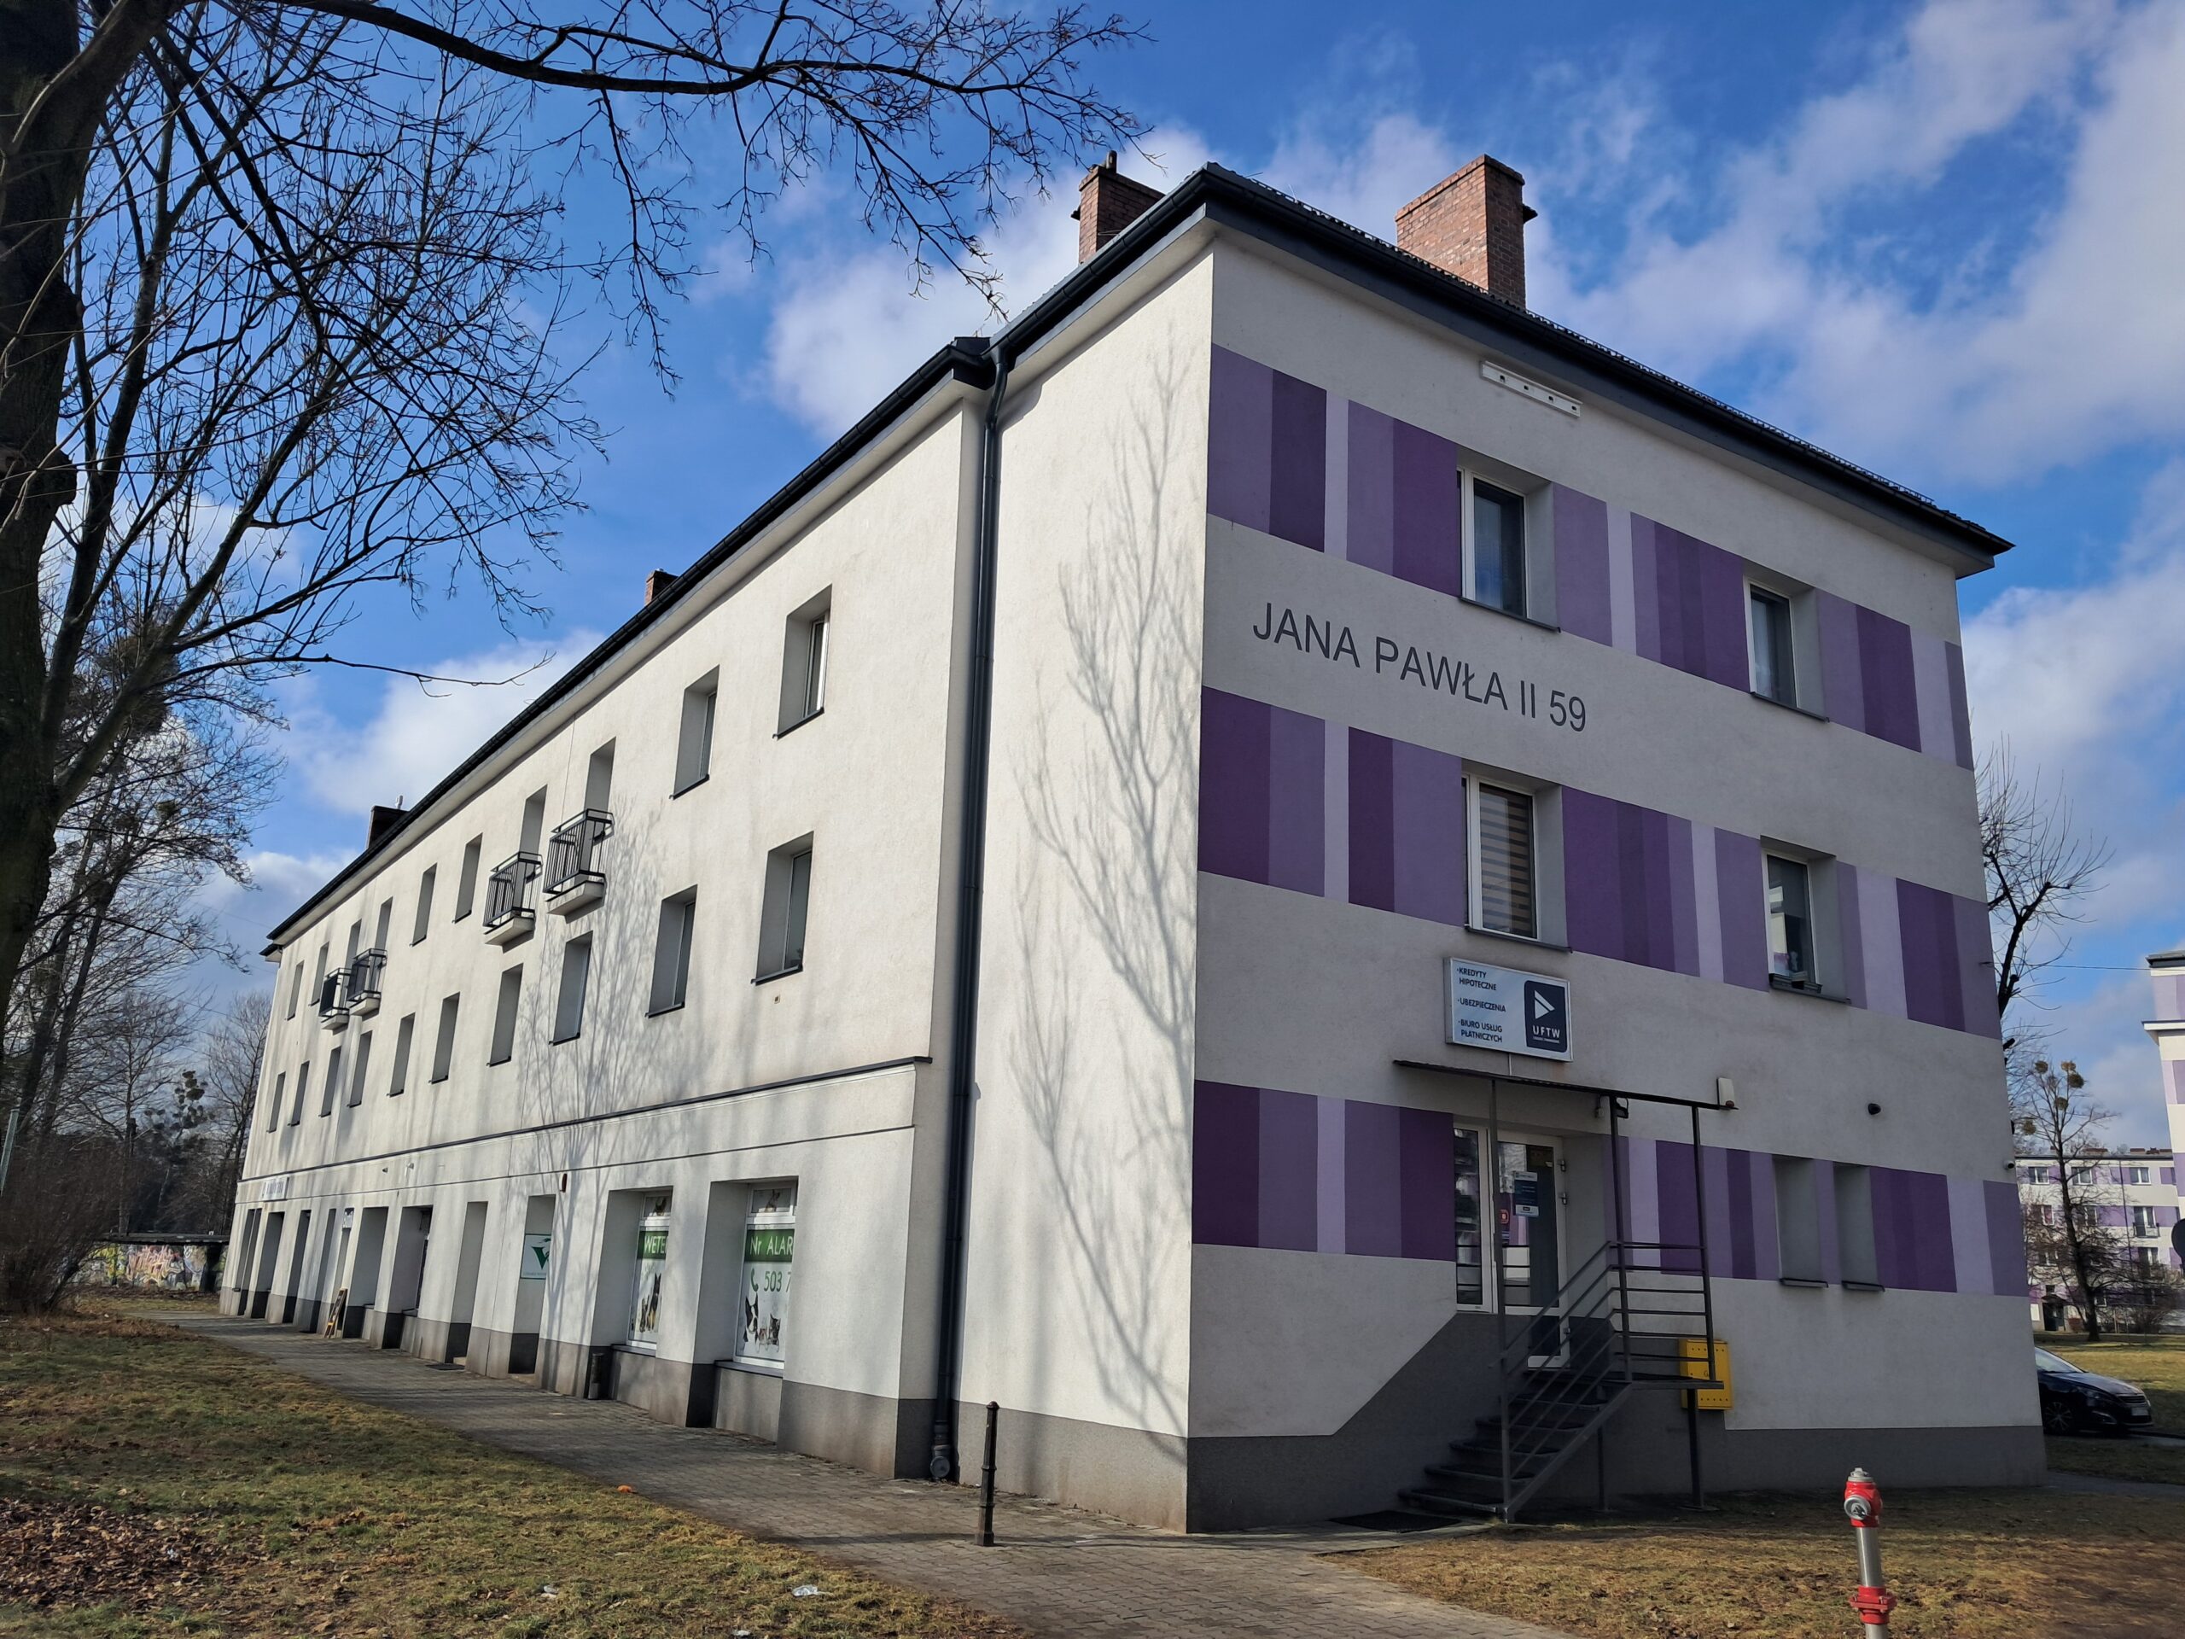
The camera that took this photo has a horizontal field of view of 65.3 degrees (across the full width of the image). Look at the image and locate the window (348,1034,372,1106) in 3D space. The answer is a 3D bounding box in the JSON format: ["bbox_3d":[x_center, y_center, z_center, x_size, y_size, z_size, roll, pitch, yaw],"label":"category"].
[{"bbox_3d":[-15.950,5.491,37.420,0.220,1.500,1.200,12,-18,-31],"label":"window"}]

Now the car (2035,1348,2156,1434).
[{"bbox_3d":[15.206,9.363,28.381,1.800,1.470,4.300,12,-18,-32],"label":"car"}]

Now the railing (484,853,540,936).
[{"bbox_3d":[-9.584,1.245,28.080,0.420,1.080,1.780,12,-18,-31],"label":"railing"}]

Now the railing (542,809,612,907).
[{"bbox_3d":[-7.597,0.553,25.134,0.420,1.080,1.780,12,-18,-31],"label":"railing"}]

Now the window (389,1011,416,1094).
[{"bbox_3d":[-13.430,4.651,33.523,0.220,1.530,1.150,12,-18,-32],"label":"window"}]

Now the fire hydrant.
[{"bbox_3d":[3.655,3.523,8.011,0.220,0.900,0.230,-9,-19,36],"label":"fire hydrant"}]

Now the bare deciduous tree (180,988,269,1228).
[{"bbox_3d":[-36.540,13.823,74.000,6.000,12.800,6.000,10,-17,-25],"label":"bare deciduous tree"}]

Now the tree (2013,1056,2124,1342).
[{"bbox_3d":[49.142,19.080,86.000,5.400,13.900,5.400,-6,-17,29],"label":"tree"}]

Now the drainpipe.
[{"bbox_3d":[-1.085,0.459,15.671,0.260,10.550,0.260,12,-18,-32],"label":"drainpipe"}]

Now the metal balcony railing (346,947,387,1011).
[{"bbox_3d":[-15.760,3.471,37.008,0.380,1.030,1.680,12,-18,-32],"label":"metal balcony railing"}]

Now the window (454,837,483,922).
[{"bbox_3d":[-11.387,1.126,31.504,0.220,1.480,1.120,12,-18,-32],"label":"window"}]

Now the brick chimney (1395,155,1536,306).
[{"bbox_3d":[4.379,-6.432,20.289,0.660,2.120,1.480,12,-18,-31],"label":"brick chimney"}]

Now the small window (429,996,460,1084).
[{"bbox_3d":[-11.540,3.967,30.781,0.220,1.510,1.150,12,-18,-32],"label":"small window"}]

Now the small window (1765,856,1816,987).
[{"bbox_3d":[7.151,1.093,17.732,1.200,1.480,0.150,12,-18,-32],"label":"small window"}]

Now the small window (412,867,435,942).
[{"bbox_3d":[-13.530,1.765,34.816,0.220,1.500,1.180,12,-18,-31],"label":"small window"}]

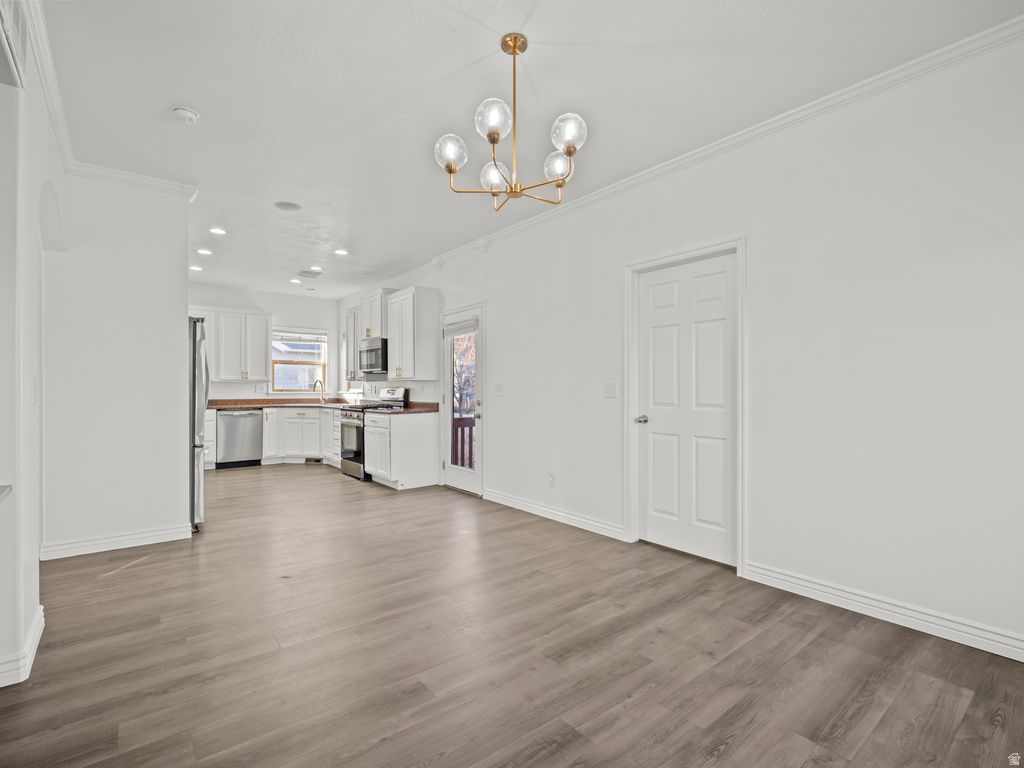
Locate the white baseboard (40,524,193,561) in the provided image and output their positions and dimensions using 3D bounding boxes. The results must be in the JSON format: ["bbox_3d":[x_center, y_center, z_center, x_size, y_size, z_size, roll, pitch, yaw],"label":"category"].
[{"bbox_3d":[-2.842,1.139,3.448,0.846,0.110,0.025,0,-1,-36],"label":"white baseboard"}]

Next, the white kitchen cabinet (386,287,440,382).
[{"bbox_3d":[-1.247,-0.589,5.908,0.339,1.089,0.726,0,-1,-40],"label":"white kitchen cabinet"}]

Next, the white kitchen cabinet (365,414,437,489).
[{"bbox_3d":[-1.364,0.772,5.862,0.630,0.885,0.765,0,-1,-39],"label":"white kitchen cabinet"}]

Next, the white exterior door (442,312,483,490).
[{"bbox_3d":[-0.549,0.191,5.366,0.055,2.023,0.761,0,-1,-40],"label":"white exterior door"}]

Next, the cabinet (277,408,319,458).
[{"bbox_3d":[-3.205,0.754,7.518,0.693,0.810,0.620,0,0,6],"label":"cabinet"}]

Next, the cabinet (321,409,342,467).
[{"bbox_3d":[-2.361,0.762,7.011,0.624,0.823,0.857,0,-1,-40],"label":"cabinet"}]

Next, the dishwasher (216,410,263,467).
[{"bbox_3d":[-4.103,0.776,7.059,0.591,0.833,0.596,0,-1,-40],"label":"dishwasher"}]

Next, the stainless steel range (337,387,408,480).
[{"bbox_3d":[-1.883,0.639,6.431,0.690,1.160,0.760,0,-1,-39],"label":"stainless steel range"}]

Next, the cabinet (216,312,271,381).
[{"bbox_3d":[-4.126,-0.577,7.257,0.744,1.067,0.336,0,-1,-40],"label":"cabinet"}]

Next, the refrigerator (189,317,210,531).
[{"bbox_3d":[-3.073,0.326,3.955,0.841,1.738,0.901,0,-1,-40],"label":"refrigerator"}]

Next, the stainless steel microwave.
[{"bbox_3d":[-1.762,-0.377,6.537,0.420,0.425,0.760,0,-1,-39],"label":"stainless steel microwave"}]

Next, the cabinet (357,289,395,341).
[{"bbox_3d":[-1.765,-0.902,6.538,0.430,0.615,0.760,0,-1,-39],"label":"cabinet"}]

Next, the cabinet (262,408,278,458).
[{"bbox_3d":[-3.794,0.743,7.342,0.235,0.783,0.616,0,-1,-40],"label":"cabinet"}]

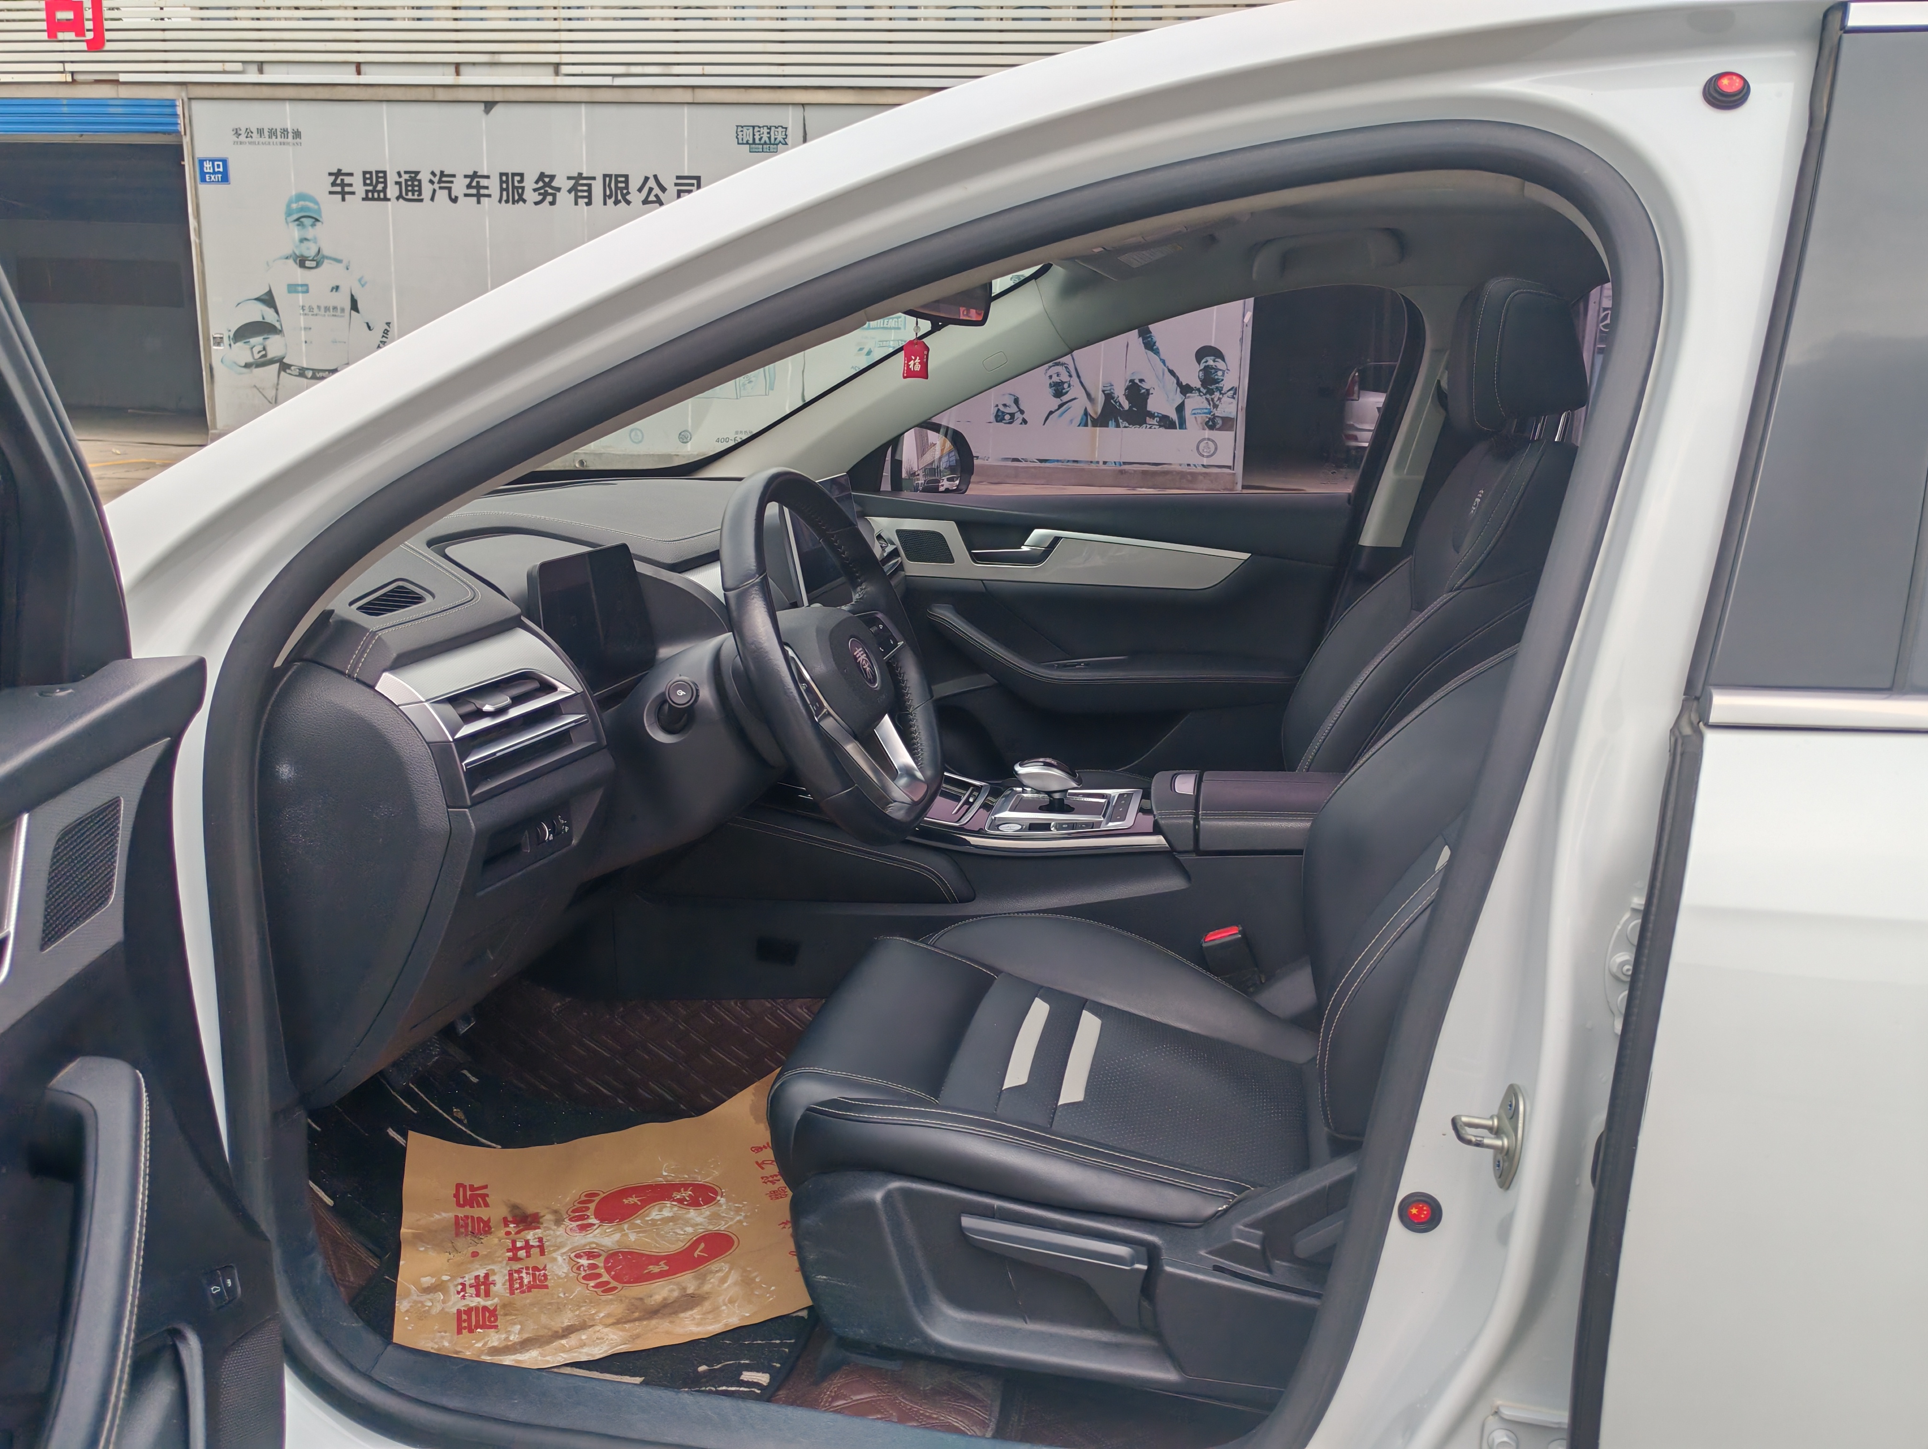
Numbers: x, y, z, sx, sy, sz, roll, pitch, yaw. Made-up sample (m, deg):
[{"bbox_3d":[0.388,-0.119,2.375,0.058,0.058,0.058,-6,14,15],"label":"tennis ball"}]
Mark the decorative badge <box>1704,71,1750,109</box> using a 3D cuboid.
[{"bbox_3d":[0.477,-0.398,0.942,0.029,0.029,0.011,6,-13,19],"label":"decorative badge"}]

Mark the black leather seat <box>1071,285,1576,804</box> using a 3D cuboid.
[{"bbox_3d":[0.424,-0.108,2.083,0.830,0.990,0.540,4,13,11],"label":"black leather seat"}]

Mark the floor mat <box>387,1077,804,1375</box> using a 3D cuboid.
[{"bbox_3d":[-0.351,0.493,1.622,0.480,0.060,0.400,-2,13,-15],"label":"floor mat"}]

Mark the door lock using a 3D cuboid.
[{"bbox_3d":[0.339,0.265,0.971,0.042,0.070,0.040,4,13,11],"label":"door lock"}]

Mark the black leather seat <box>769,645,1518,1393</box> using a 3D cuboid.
[{"bbox_3d":[0.299,0.058,1.383,0.870,0.970,0.540,4,13,11],"label":"black leather seat"}]

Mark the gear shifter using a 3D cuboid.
[{"bbox_3d":[0.100,0.074,1.798,0.080,0.060,0.050,4,13,11],"label":"gear shifter"}]

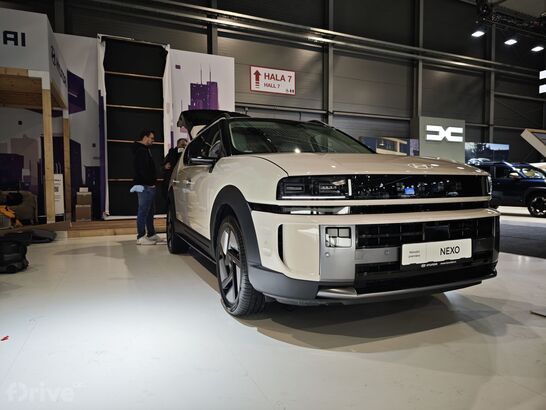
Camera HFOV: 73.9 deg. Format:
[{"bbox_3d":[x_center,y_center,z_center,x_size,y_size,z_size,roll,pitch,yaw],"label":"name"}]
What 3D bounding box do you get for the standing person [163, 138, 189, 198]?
[{"bbox_3d":[-1.623,-0.270,6.399,0.580,1.782,0.420,-1,3,-20],"label":"standing person"}]

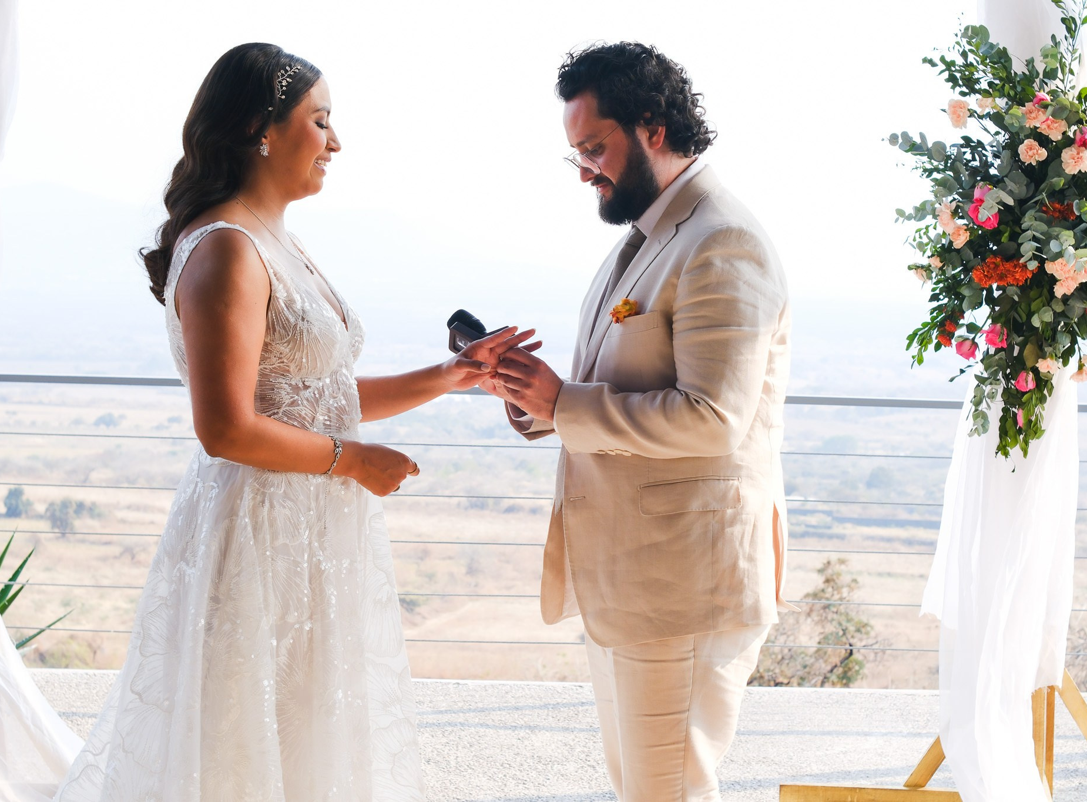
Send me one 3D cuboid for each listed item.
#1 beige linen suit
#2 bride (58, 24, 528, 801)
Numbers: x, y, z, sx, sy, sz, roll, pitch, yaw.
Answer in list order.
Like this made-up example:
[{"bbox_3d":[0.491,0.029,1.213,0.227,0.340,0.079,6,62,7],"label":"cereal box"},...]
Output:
[{"bbox_3d":[0.173,0.369,1.871,0.520,1.510,0.560,0,6,-16],"label":"beige linen suit"},{"bbox_3d":[-0.530,0.254,1.850,1.000,1.700,0.750,2,6,9],"label":"bride"}]

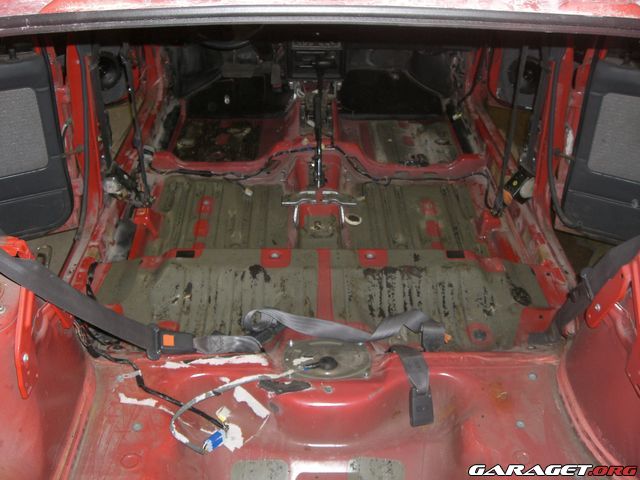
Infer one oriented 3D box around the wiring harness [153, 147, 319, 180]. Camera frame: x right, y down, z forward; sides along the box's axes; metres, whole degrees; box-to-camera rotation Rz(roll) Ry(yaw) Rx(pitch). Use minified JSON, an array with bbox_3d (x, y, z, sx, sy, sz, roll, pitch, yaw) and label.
[{"bbox_3d":[-0.325,-0.283,2.580,0.600,0.105,0.085,0,32,0],"label":"wiring harness"}]

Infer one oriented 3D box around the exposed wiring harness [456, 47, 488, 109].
[{"bbox_3d":[0.612,-0.650,2.820,0.115,0.230,0.090,0,32,0],"label":"exposed wiring harness"}]

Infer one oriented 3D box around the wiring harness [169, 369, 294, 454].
[{"bbox_3d":[-0.173,0.334,1.385,0.235,0.060,0.180,0,32,0],"label":"wiring harness"}]

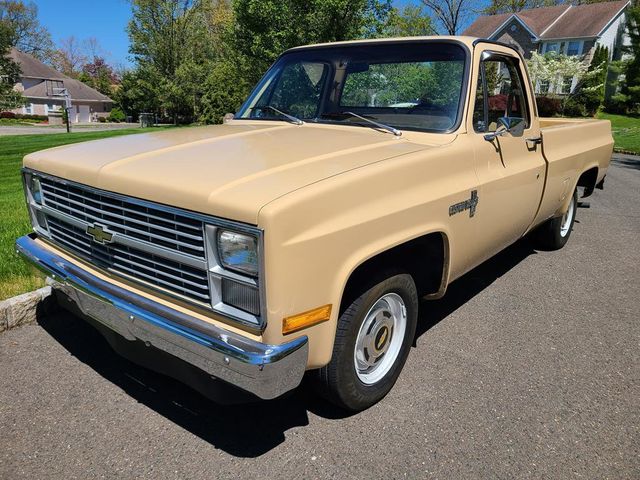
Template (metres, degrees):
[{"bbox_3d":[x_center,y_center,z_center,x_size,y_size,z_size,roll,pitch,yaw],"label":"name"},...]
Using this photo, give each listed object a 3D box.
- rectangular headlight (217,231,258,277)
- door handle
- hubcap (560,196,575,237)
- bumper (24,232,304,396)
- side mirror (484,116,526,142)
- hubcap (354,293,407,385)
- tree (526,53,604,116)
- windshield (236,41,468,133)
[{"bbox_3d":[-0.256,0.039,1.600,0.200,0.143,0.065,14,21,38],"label":"rectangular headlight"},{"bbox_3d":[1.346,-0.615,3.034,0.055,0.060,0.190,14,21,38],"label":"door handle"},{"bbox_3d":[2.284,-0.239,4.498,0.080,0.420,0.420,14,21,38],"label":"hubcap"},{"bbox_3d":[-0.875,0.243,2.166,1.960,0.220,0.280,14,21,38],"label":"bumper"},{"bbox_3d":[0.970,-0.576,2.503,0.190,0.140,0.120,14,21,38],"label":"side mirror"},{"bbox_3d":[0.254,0.435,2.159,0.080,0.420,0.420,14,21,38],"label":"hubcap"},{"bbox_3d":[15.639,-10.093,31.000,4.700,4.100,4.500,14,21,38],"label":"tree"},{"bbox_3d":[0.143,-0.965,3.055,1.620,0.570,0.130,14,-15,38],"label":"windshield"}]

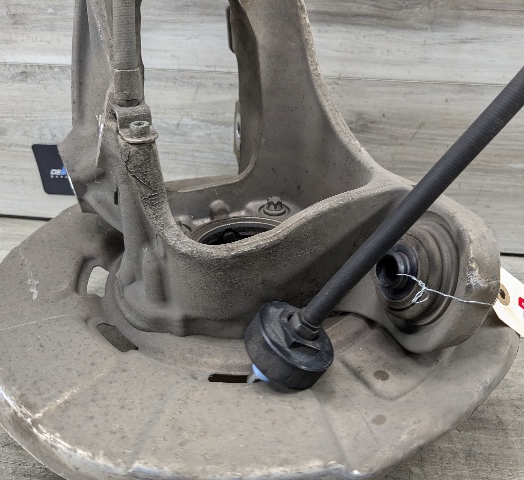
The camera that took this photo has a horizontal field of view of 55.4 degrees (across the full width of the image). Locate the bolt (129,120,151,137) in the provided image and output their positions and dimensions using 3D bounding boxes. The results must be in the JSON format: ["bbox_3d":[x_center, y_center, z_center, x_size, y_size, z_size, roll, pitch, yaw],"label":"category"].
[{"bbox_3d":[-0.065,-0.059,0.268,0.010,0.006,0.010,1,35,0],"label":"bolt"}]

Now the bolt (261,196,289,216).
[{"bbox_3d":[0.011,-0.028,0.415,0.019,0.010,0.019,1,35,0],"label":"bolt"}]

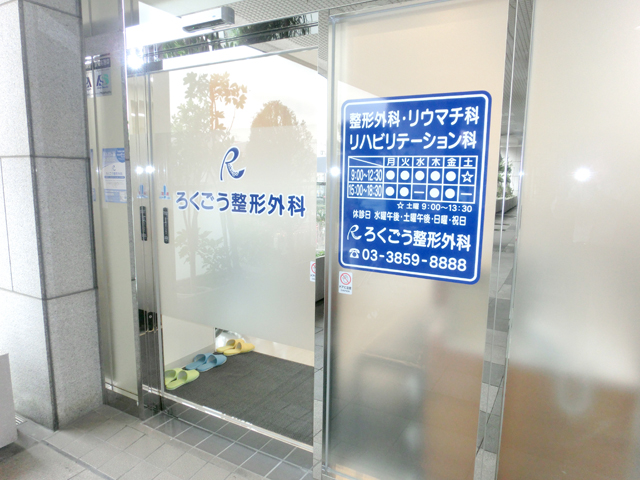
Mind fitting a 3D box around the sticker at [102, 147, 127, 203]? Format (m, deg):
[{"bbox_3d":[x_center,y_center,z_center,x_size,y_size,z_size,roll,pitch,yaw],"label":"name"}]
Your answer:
[{"bbox_3d":[-1.127,-0.353,2.450,0.200,0.297,0.010,6,10,29],"label":"sticker"}]

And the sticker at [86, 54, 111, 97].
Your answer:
[{"bbox_3d":[-1.177,-0.888,2.402,0.150,0.212,0.010,6,10,29],"label":"sticker"}]

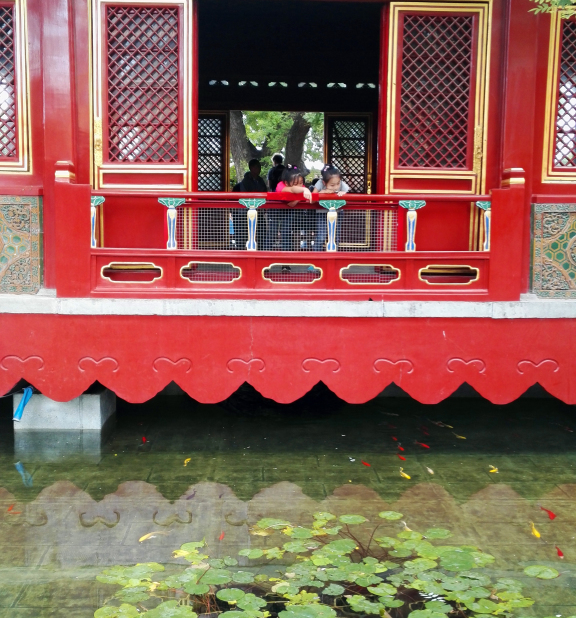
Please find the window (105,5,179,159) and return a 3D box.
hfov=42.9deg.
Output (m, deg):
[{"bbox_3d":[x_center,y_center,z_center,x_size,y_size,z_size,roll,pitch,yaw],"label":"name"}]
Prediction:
[{"bbox_3d":[-1.275,-1.959,6.424,0.661,1.357,0.060,1,6,-3],"label":"window"}]

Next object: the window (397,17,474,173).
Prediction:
[{"bbox_3d":[1.252,-1.850,6.254,0.640,1.300,0.060,1,7,-2],"label":"window"}]

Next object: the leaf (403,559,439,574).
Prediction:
[{"bbox_3d":[0.720,1.398,3.981,0.197,0.015,0.183,1,6,-3],"label":"leaf"}]

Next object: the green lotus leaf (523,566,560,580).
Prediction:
[{"bbox_3d":[1.326,1.378,3.835,0.188,0.025,0.171,1,7,-2],"label":"green lotus leaf"}]

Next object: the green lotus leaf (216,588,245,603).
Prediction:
[{"bbox_3d":[-0.280,1.406,3.605,0.143,0.020,0.144,1,5,0],"label":"green lotus leaf"}]

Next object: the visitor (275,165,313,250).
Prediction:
[{"bbox_3d":[0.051,-0.839,6.800,0.400,1.020,0.460,0,5,-11],"label":"visitor"}]

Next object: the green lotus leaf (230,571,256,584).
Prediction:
[{"bbox_3d":[-0.222,1.335,3.658,0.120,0.020,0.133,0,6,-3],"label":"green lotus leaf"}]

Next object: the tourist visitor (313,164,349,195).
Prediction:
[{"bbox_3d":[0.394,-0.839,6.800,0.400,1.020,0.460,0,5,-6],"label":"tourist visitor"}]

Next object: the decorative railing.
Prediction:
[{"bbox_3d":[0.060,-0.560,6.265,3.803,0.929,0.160,1,6,-3],"label":"decorative railing"}]

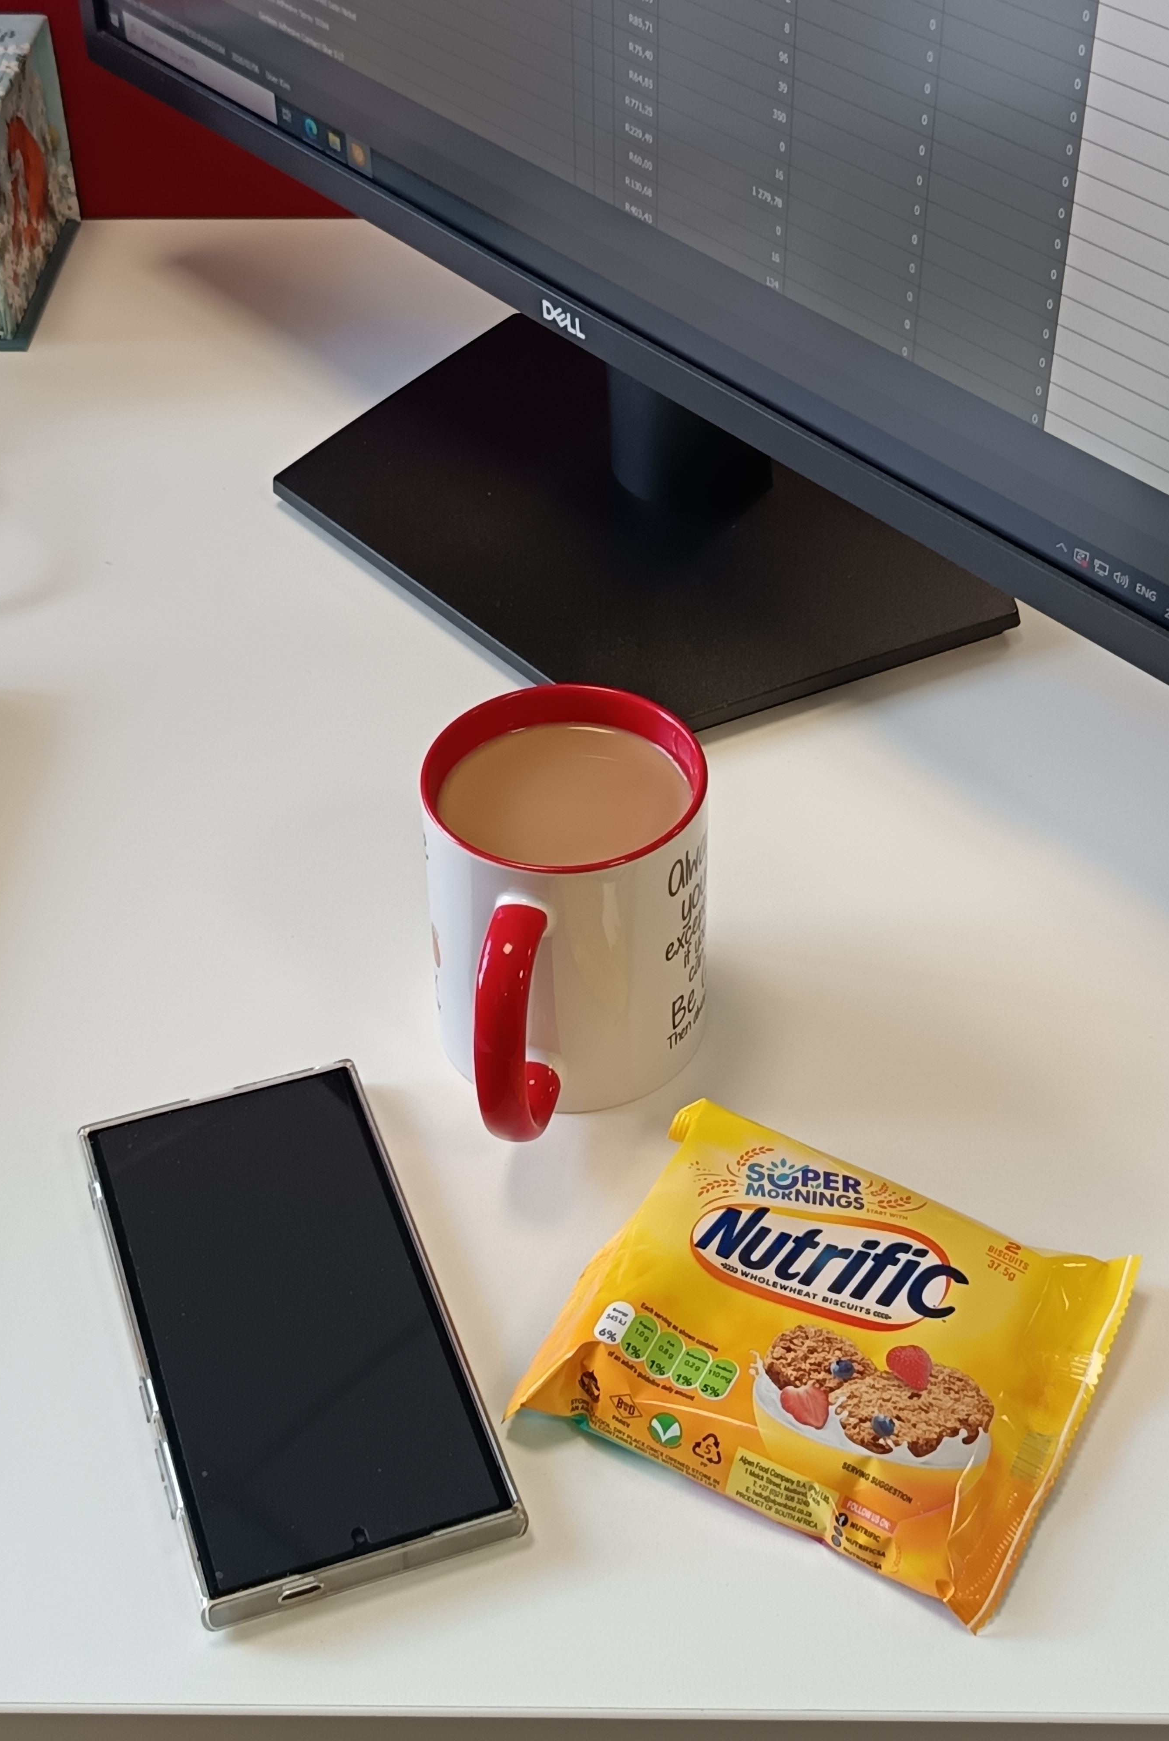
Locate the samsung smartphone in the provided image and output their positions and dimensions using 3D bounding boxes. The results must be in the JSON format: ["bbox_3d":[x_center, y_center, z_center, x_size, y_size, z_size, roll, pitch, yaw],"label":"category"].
[{"bbox_3d":[-0.081,0.122,0.659,0.082,0.012,0.166,-14,44,-13],"label":"samsung smartphone"}]

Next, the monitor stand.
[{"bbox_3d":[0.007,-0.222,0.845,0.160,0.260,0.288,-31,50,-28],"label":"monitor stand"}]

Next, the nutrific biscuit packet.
[{"bbox_3d":[0.065,0.123,0.645,0.132,0.026,0.122,19,47,20],"label":"nutrific biscuit packet"}]

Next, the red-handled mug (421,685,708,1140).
[{"bbox_3d":[-0.009,0.021,0.704,0.083,0.097,0.117,9,44,11],"label":"red-handled mug"}]

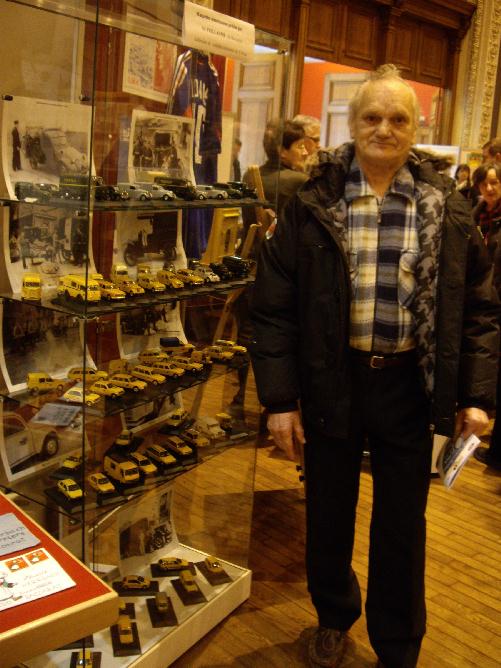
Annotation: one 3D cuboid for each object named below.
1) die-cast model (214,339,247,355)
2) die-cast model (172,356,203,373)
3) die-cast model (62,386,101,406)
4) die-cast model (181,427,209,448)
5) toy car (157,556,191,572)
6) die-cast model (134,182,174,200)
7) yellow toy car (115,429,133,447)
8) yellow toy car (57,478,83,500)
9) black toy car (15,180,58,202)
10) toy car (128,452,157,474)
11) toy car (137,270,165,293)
[{"bbox_3d":[-0.059,0.037,2.250,0.092,0.033,0.038,13,17,33],"label":"die-cast model"},{"bbox_3d":[-0.187,0.080,2.143,0.095,0.033,0.037,14,16,35],"label":"die-cast model"},{"bbox_3d":[-0.401,0.149,1.756,0.083,0.032,0.037,9,14,16],"label":"die-cast model"},{"bbox_3d":[-0.161,0.305,2.172,0.038,0.033,0.092,-8,19,-42],"label":"die-cast model"},{"bbox_3d":[-0.260,0.788,2.512,0.098,0.034,0.039,1,13,-12],"label":"toy car"},{"bbox_3d":[-0.230,-0.346,1.780,0.088,0.037,0.036,12,15,30],"label":"die-cast model"},{"bbox_3d":[-0.361,0.297,2.140,0.037,0.033,0.083,6,14,6],"label":"yellow toy car"},{"bbox_3d":[-0.456,0.386,1.857,0.037,0.033,0.083,-7,17,-39],"label":"yellow toy car"},{"bbox_3d":[-0.501,-0.336,1.720,0.096,0.044,0.040,10,14,23],"label":"black toy car"},{"bbox_3d":[-0.282,0.338,1.921,0.036,0.035,0.087,-6,16,-36],"label":"toy car"},{"bbox_3d":[-0.246,-0.129,1.845,0.036,0.034,0.082,-9,19,-43],"label":"toy car"}]

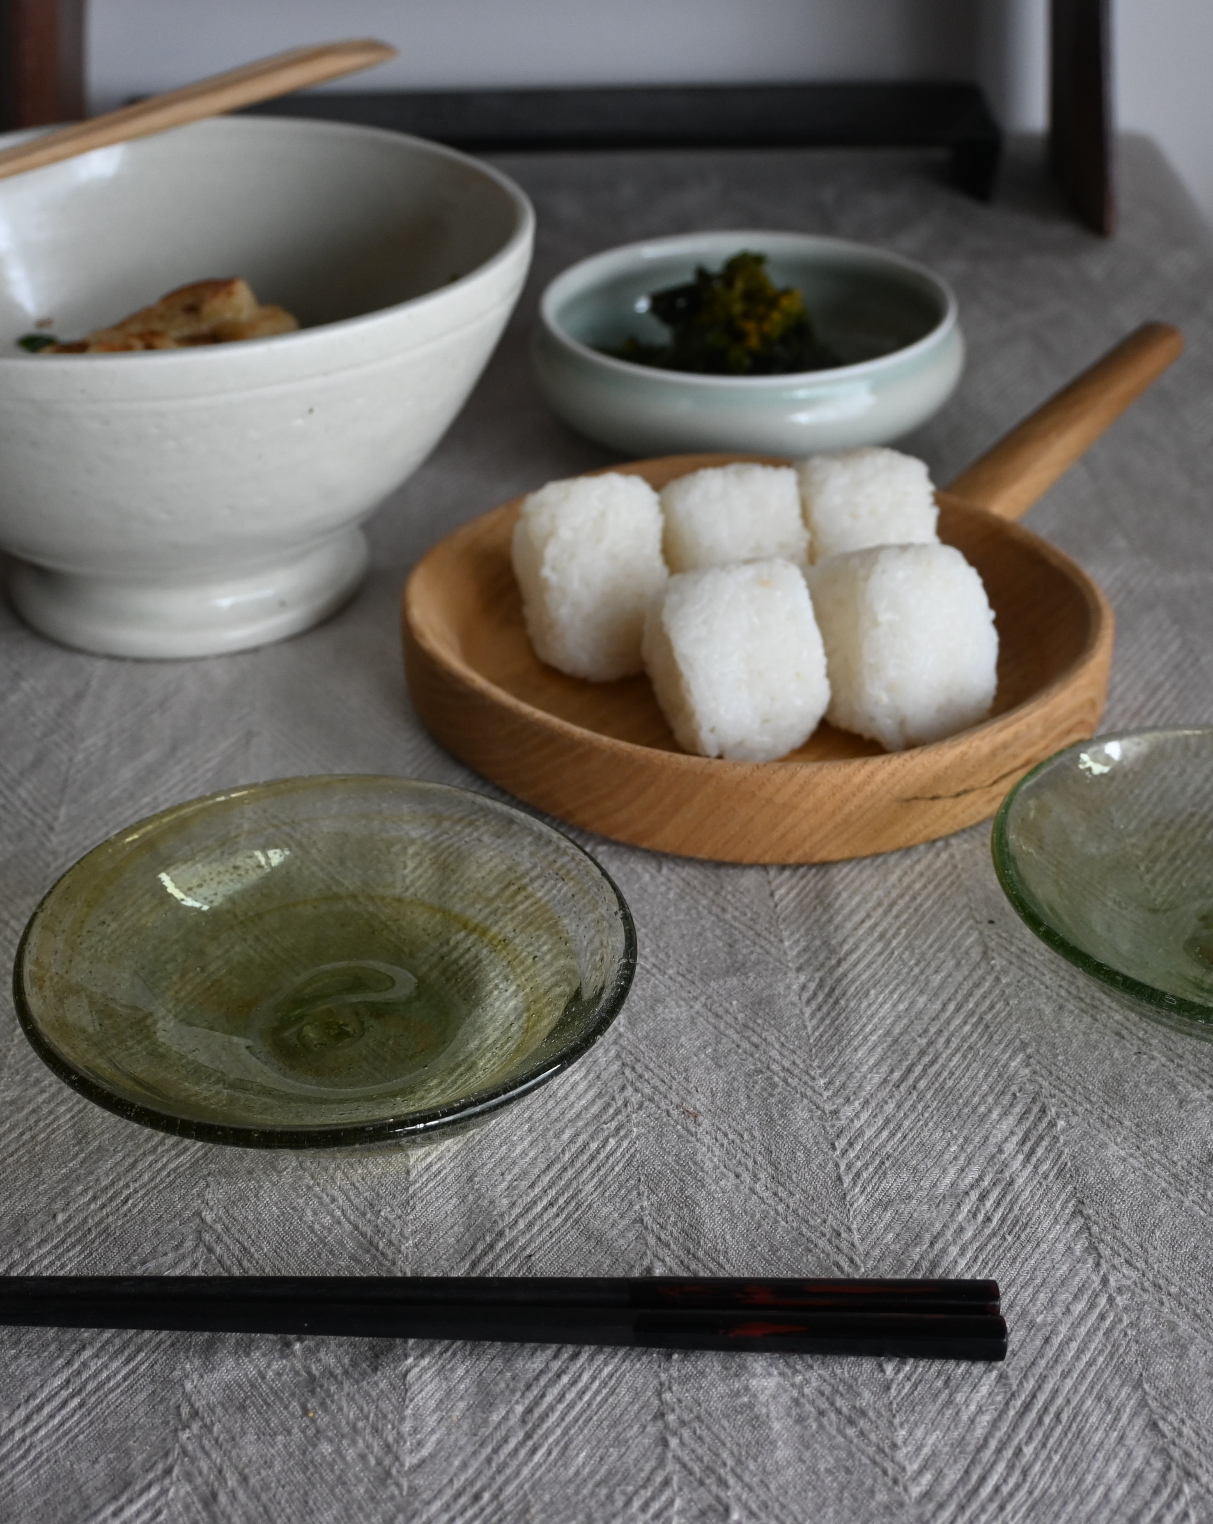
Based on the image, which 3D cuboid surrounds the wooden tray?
[{"bbox_3d":[0.073,-0.060,0.632,0.271,0.060,0.182,-25,39,-34],"label":"wooden tray"}]

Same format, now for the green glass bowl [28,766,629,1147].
[{"bbox_3d":[-0.058,0.050,0.487,0.131,0.027,0.131,0,31,0],"label":"green glass bowl"}]

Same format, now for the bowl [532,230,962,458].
[{"bbox_3d":[0.048,-0.135,0.773,0.143,0.042,0.143,0,31,0],"label":"bowl"}]

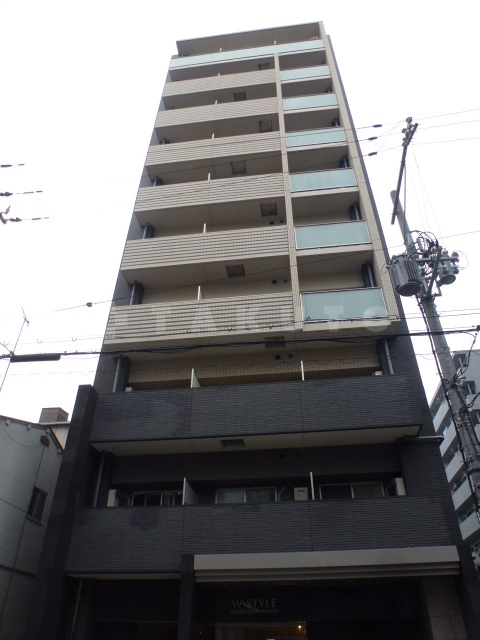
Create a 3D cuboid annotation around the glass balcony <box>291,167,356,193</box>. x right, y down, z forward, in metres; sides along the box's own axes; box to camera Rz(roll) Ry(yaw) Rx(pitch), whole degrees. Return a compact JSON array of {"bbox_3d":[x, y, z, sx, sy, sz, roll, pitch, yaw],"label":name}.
[{"bbox_3d":[2.999,-4.999,16.039,2.312,1.042,0.120,-4,-38,6],"label":"glass balcony"}]

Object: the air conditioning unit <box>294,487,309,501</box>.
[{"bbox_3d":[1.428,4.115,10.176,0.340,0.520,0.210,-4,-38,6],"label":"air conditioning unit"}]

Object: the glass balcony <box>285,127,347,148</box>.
[{"bbox_3d":[3.049,-7.291,17.815,2.312,1.042,0.120,-4,-38,6],"label":"glass balcony"}]

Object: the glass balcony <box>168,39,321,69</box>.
[{"bbox_3d":[0.315,-14.029,23.499,8.124,1.162,0.120,-4,-38,6],"label":"glass balcony"}]

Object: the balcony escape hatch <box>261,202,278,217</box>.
[{"bbox_3d":[1.095,-4.098,16.439,0.590,0.100,0.590,-4,-38,6],"label":"balcony escape hatch"}]

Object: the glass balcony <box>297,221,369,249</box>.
[{"bbox_3d":[2.950,-2.707,14.262,2.312,1.042,0.120,-4,-38,6],"label":"glass balcony"}]

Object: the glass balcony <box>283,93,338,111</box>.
[{"bbox_3d":[3.098,-9.582,19.592,2.312,1.042,0.120,-4,-38,6],"label":"glass balcony"}]

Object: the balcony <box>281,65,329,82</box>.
[{"bbox_3d":[3.147,-11.874,21.368,2.312,1.042,0.120,-4,-38,6],"label":"balcony"}]

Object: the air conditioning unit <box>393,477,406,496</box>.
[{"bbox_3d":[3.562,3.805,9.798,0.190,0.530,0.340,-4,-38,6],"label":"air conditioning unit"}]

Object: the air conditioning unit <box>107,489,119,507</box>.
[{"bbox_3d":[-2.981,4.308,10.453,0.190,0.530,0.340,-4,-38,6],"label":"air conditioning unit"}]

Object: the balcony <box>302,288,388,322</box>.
[{"bbox_3d":[2.960,-0.418,12.689,2.337,1.077,0.100,-4,-38,6],"label":"balcony"}]

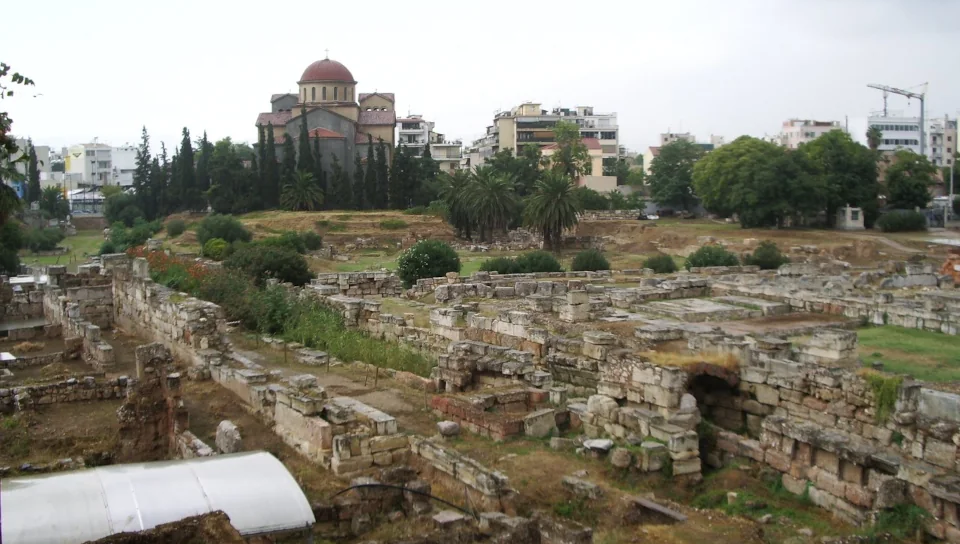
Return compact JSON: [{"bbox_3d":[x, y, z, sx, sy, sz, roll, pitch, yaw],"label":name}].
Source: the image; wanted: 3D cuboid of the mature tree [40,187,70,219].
[{"bbox_3d":[-80.910,-13.150,185.000,5.720,6.290,5.500,0,4,0],"label":"mature tree"}]

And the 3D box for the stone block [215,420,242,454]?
[{"bbox_3d":[-6.608,4.387,25.500,0.740,0.970,0.550,1,4,14],"label":"stone block"}]

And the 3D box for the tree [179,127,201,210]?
[{"bbox_3d":[-45.490,-16.050,152.000,3.450,13.470,3.300,0,4,0],"label":"tree"}]

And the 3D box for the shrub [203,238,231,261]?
[{"bbox_3d":[-25.248,-2.156,93.000,2.680,2.110,2.550,0,4,0],"label":"shrub"}]

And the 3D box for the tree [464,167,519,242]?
[{"bbox_3d":[1.320,-8.422,122.000,7.290,9.680,7.290,0,4,0],"label":"tree"}]

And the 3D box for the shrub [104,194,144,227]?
[{"bbox_3d":[-50.545,-8.744,138.000,5.687,4.550,5.517,0,4,0],"label":"shrub"}]

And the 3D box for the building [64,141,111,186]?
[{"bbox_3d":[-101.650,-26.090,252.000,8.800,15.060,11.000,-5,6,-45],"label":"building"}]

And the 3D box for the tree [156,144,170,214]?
[{"bbox_3d":[-48.910,-14.300,150.000,2.160,11.440,2.300,0,4,0],"label":"tree"}]

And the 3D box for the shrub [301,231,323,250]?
[{"bbox_3d":[-17.360,-3.245,100.000,2.370,2.061,2.370,0,4,0],"label":"shrub"}]

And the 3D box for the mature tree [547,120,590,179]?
[{"bbox_3d":[13.113,-15.617,143.000,6.630,13.410,6.300,0,4,0],"label":"mature tree"}]

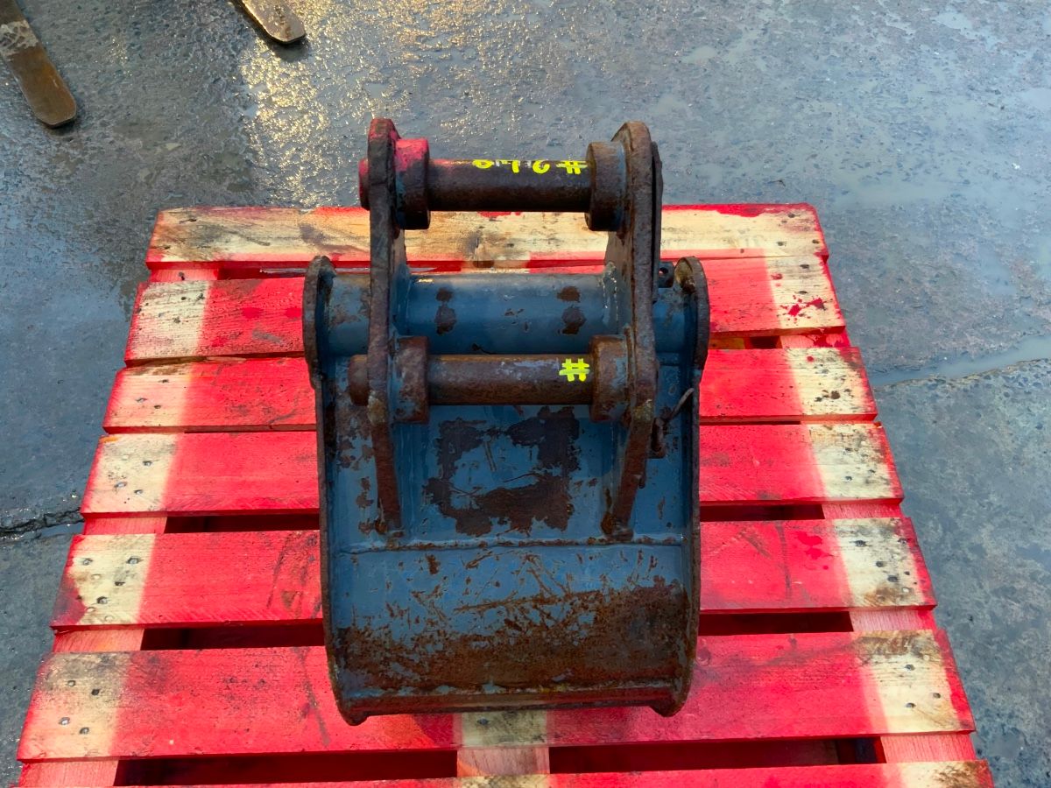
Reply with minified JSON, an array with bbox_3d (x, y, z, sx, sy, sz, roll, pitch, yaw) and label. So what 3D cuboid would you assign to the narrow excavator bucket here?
[{"bbox_3d":[-0.018,-0.029,0.892,0.372,0.480,0.590,-1,57,-2],"label":"narrow excavator bucket"}]

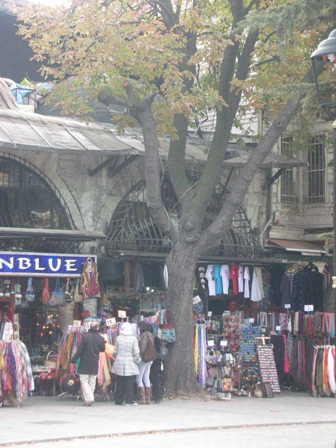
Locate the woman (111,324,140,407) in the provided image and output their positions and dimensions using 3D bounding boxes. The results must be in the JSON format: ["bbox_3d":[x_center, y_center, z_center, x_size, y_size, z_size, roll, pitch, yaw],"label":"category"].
[{"bbox_3d":[-0.825,2.802,27.200,0.550,1.660,0.400,0,-4,0],"label":"woman"}]

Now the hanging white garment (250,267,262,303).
[{"bbox_3d":[2.084,1.425,32.000,0.150,0.820,0.420,-3,-5,32],"label":"hanging white garment"}]

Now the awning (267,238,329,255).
[{"bbox_3d":[3.169,0.546,33.000,1.350,0.300,0.680,3,-6,-38],"label":"awning"}]

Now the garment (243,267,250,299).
[{"bbox_3d":[1.844,1.360,31.600,0.120,0.720,0.400,-2,-5,28],"label":"garment"}]

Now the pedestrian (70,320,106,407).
[{"bbox_3d":[-1.575,2.796,27.100,0.640,1.700,0.450,0,-4,3],"label":"pedestrian"}]

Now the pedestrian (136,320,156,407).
[{"bbox_3d":[-0.417,2.803,27.400,0.450,1.660,0.380,2,-5,-27],"label":"pedestrian"}]

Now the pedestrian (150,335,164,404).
[{"bbox_3d":[-0.184,2.905,27.800,0.450,1.540,0.360,1,-5,-17],"label":"pedestrian"}]

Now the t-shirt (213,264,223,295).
[{"bbox_3d":[1.141,1.266,31.000,0.120,0.680,0.400,-2,-5,28],"label":"t-shirt"}]

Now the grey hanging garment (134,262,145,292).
[{"bbox_3d":[-0.619,1.169,29.700,0.130,0.660,0.400,-3,-5,32],"label":"grey hanging garment"}]

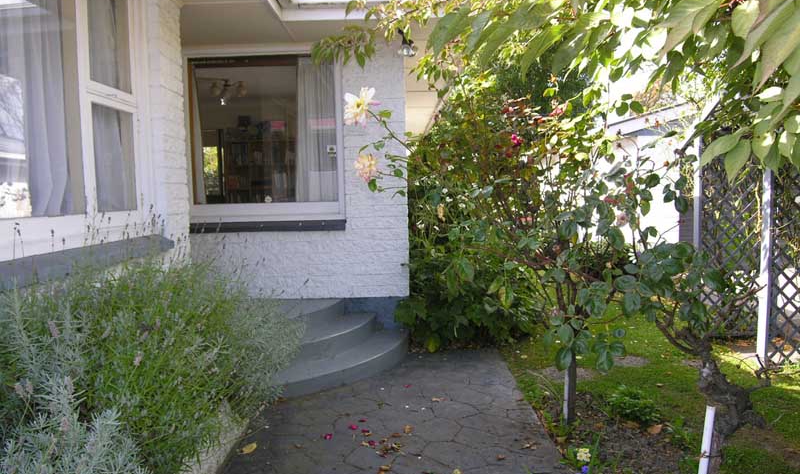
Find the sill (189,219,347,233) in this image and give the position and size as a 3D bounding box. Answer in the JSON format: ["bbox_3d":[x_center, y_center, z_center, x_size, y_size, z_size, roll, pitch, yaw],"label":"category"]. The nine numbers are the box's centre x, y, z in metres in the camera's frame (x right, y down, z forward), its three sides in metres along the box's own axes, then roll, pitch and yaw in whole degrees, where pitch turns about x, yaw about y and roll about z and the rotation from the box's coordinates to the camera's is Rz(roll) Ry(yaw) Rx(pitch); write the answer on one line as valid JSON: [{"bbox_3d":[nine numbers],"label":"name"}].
[{"bbox_3d":[-1.207,-0.095,5.082,1.440,0.102,0.120,-1,5,0],"label":"sill"}]

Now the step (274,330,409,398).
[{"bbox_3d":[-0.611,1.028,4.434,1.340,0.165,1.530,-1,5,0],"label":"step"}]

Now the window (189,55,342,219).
[{"bbox_3d":[-1.220,-0.886,5.057,1.415,1.480,0.100,-1,5,0],"label":"window"}]

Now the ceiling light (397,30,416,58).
[{"bbox_3d":[0.053,-1.592,4.564,0.170,0.236,0.180,-1,5,0],"label":"ceiling light"}]

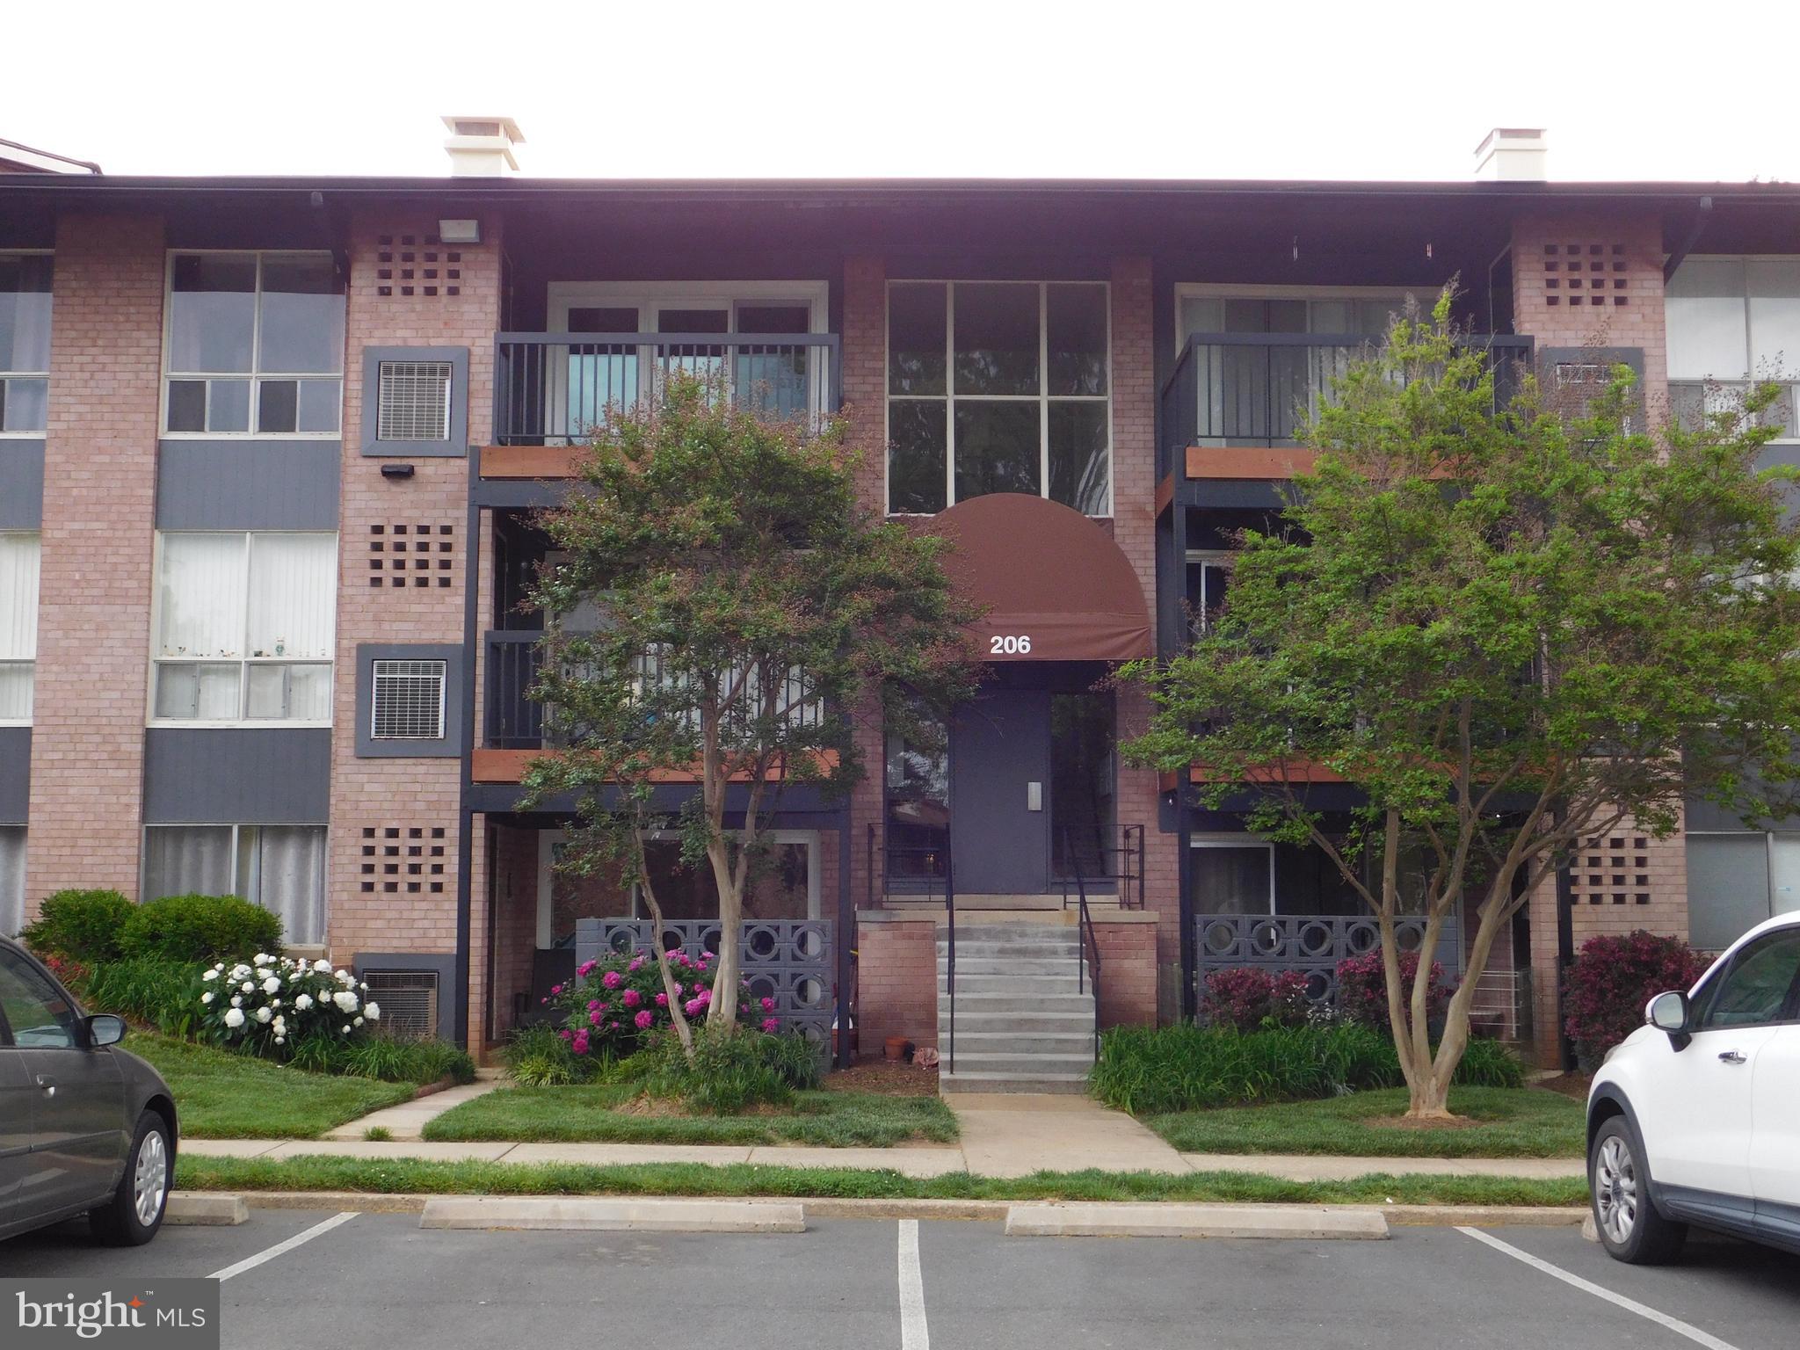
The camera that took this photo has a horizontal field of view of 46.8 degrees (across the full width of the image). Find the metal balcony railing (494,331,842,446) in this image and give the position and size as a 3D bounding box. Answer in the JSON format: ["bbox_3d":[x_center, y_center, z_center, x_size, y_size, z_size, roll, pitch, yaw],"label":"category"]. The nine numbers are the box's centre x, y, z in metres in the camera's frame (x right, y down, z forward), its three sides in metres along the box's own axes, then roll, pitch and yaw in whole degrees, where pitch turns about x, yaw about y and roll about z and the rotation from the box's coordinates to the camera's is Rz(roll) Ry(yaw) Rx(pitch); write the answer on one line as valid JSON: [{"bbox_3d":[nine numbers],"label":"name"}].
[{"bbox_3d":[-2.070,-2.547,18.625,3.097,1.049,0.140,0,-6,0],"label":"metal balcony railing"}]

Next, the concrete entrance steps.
[{"bbox_3d":[0.960,2.714,17.299,1.283,1.287,2.430,0,-6,0],"label":"concrete entrance steps"}]

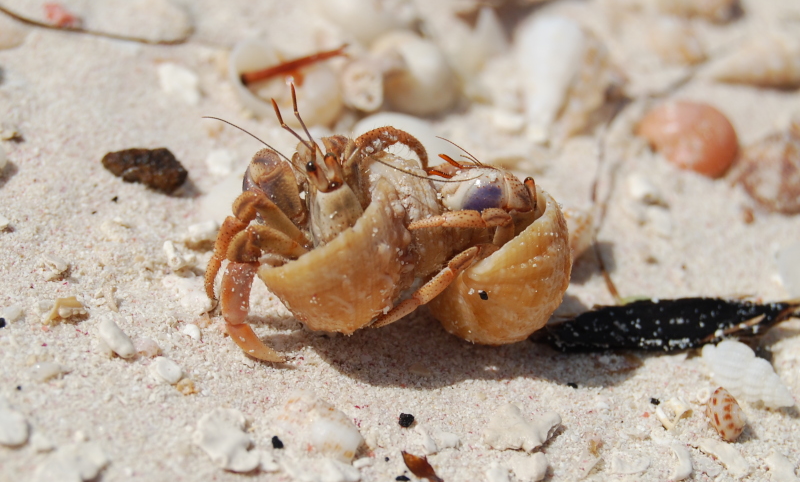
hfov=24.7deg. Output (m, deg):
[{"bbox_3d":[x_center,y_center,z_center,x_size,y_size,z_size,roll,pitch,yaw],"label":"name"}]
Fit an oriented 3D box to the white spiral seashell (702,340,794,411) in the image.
[{"bbox_3d":[0.071,0.028,0.374,0.021,0.008,0.009,30,45,18],"label":"white spiral seashell"}]

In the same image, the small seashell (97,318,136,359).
[{"bbox_3d":[-0.063,0.022,0.409,0.006,0.005,0.013,-19,37,-26],"label":"small seashell"}]

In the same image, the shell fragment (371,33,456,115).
[{"bbox_3d":[0.004,-0.046,0.501,0.023,0.018,0.021,0,33,0],"label":"shell fragment"}]

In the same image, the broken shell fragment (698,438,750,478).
[{"bbox_3d":[0.064,0.043,0.360,0.012,0.002,0.006,34,46,22],"label":"broken shell fragment"}]

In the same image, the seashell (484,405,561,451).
[{"bbox_3d":[0.025,0.039,0.382,0.017,0.005,0.011,0,33,0],"label":"seashell"}]

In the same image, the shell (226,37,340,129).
[{"bbox_3d":[-0.031,-0.043,0.497,0.029,0.018,0.023,0,33,0],"label":"shell"}]

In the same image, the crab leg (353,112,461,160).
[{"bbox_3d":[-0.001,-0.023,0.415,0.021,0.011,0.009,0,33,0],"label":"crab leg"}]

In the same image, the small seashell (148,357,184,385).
[{"bbox_3d":[-0.051,0.029,0.400,0.007,0.004,0.007,0,33,0],"label":"small seashell"}]

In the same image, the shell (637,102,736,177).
[{"bbox_3d":[0.067,-0.024,0.427,0.023,0.012,0.016,15,42,3],"label":"shell"}]

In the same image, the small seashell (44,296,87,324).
[{"bbox_3d":[-0.077,0.016,0.419,0.009,0.004,0.005,0,33,0],"label":"small seashell"}]

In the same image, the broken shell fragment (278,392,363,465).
[{"bbox_3d":[-0.015,0.035,0.345,0.017,0.008,0.011,32,45,20],"label":"broken shell fragment"}]

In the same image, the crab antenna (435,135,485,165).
[{"bbox_3d":[0.012,-0.018,0.362,0.009,0.006,0.004,10,42,-4],"label":"crab antenna"}]

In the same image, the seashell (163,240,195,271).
[{"bbox_3d":[-0.045,0.003,0.374,0.006,0.004,0.007,-10,47,-24],"label":"seashell"}]

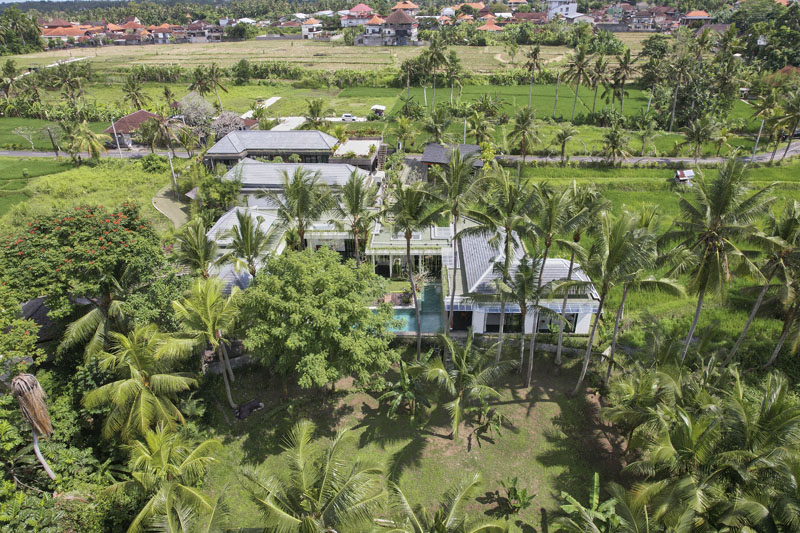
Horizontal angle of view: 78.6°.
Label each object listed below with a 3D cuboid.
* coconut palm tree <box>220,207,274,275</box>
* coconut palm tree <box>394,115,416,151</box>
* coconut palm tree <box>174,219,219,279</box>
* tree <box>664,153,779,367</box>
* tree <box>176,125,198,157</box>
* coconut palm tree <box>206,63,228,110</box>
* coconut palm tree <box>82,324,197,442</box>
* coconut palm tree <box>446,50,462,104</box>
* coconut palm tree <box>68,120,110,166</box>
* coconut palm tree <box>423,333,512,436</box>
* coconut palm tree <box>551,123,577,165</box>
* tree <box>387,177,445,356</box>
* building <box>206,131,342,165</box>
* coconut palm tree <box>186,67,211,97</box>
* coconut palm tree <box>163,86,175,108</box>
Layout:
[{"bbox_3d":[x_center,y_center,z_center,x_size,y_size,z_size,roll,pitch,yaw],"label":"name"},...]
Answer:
[{"bbox_3d":[-11.869,2.062,40.929,4.800,14.400,4.800,-1,29,0],"label":"coconut palm tree"},{"bbox_3d":[1.150,-27.660,101.760,5.000,7.500,5.000,0,29,0],"label":"coconut palm tree"},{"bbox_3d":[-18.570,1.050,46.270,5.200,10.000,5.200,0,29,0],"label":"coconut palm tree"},{"bbox_3d":[24.520,0.420,39.270,9.200,18.980,9.200,0,27,0],"label":"tree"},{"bbox_3d":[-42.850,-25.160,98.960,4.650,6.250,4.650,0,27,0],"label":"tree"},{"bbox_3d":[-47.321,-45.501,126.313,5.700,13.200,5.700,-1,29,0],"label":"coconut palm tree"},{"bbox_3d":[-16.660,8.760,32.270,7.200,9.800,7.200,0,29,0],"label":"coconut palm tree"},{"bbox_3d":[15.180,-52.660,137.450,4.630,14.840,4.630,0,29,0],"label":"coconut palm tree"},{"bbox_3d":[-57.950,-23.150,91.230,8.070,8.040,8.070,0,29,0],"label":"coconut palm tree"},{"bbox_3d":[4.290,8.750,33.760,6.400,8.400,6.400,0,29,0],"label":"coconut palm tree"},{"bbox_3d":[31.720,-23.500,94.110,5.500,7.500,5.500,0,29,0],"label":"coconut palm tree"},{"bbox_3d":[1.130,1.050,40.390,5.090,16.840,5.090,0,27,0],"label":"tree"},{"bbox_3d":[-22.536,-21.239,88.163,22.400,5.800,9.000,0,29,2],"label":"building"},{"bbox_3d":[-53.720,-47.290,130.960,7.180,11.740,7.180,0,29,0],"label":"coconut palm tree"},{"bbox_3d":[-66.810,-48.030,139.280,4.200,7.500,4.200,0,29,0],"label":"coconut palm tree"}]

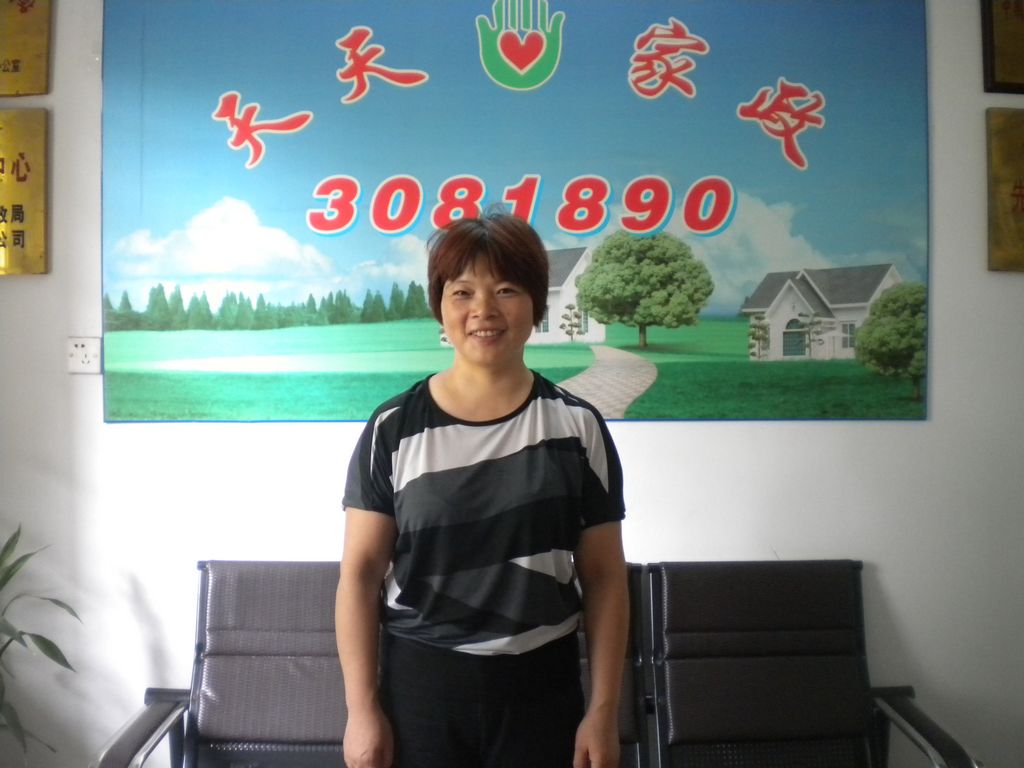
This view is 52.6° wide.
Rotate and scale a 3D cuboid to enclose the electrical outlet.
[{"bbox_3d":[-1.019,-0.068,2.470,0.086,0.086,0.012,0,-1,0],"label":"electrical outlet"}]

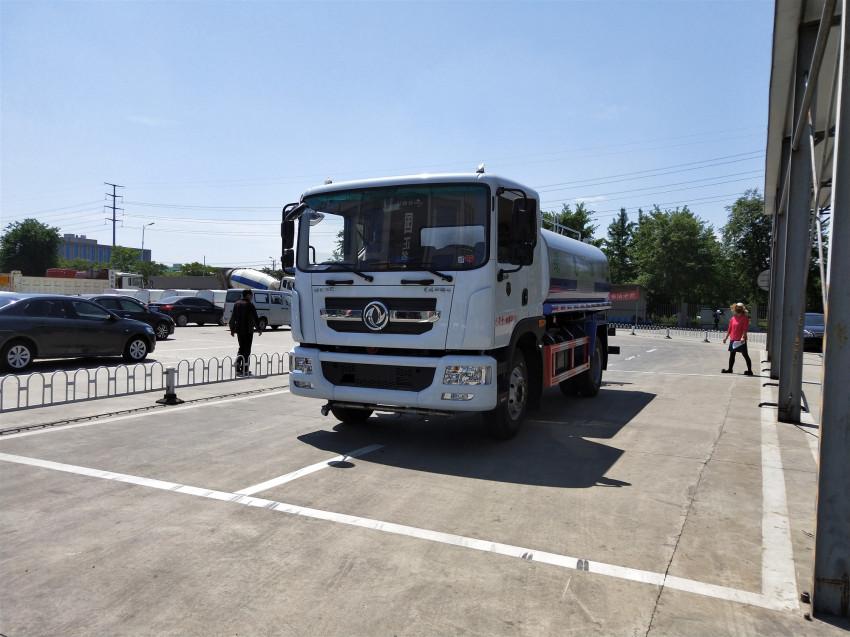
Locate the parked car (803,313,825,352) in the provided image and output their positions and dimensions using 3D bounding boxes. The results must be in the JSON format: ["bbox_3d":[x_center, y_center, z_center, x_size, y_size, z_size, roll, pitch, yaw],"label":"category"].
[{"bbox_3d":[16.102,0.530,25.232,1.800,1.460,4.600,2,2,28],"label":"parked car"}]

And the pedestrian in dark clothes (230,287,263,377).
[{"bbox_3d":[-3.432,0.275,11.800,0.570,1.710,0.400,2,2,23],"label":"pedestrian in dark clothes"}]

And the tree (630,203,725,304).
[{"bbox_3d":[22.540,-4.773,55.000,8.200,10.800,8.000,2,2,27],"label":"tree"}]

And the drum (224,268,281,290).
[{"bbox_3d":[-13.914,-2.773,49.500,4.800,2.450,2.300,1,2,-4],"label":"drum"}]

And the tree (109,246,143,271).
[{"bbox_3d":[-35.215,-5.076,72.116,4.300,6.700,4.200,1,2,0],"label":"tree"}]

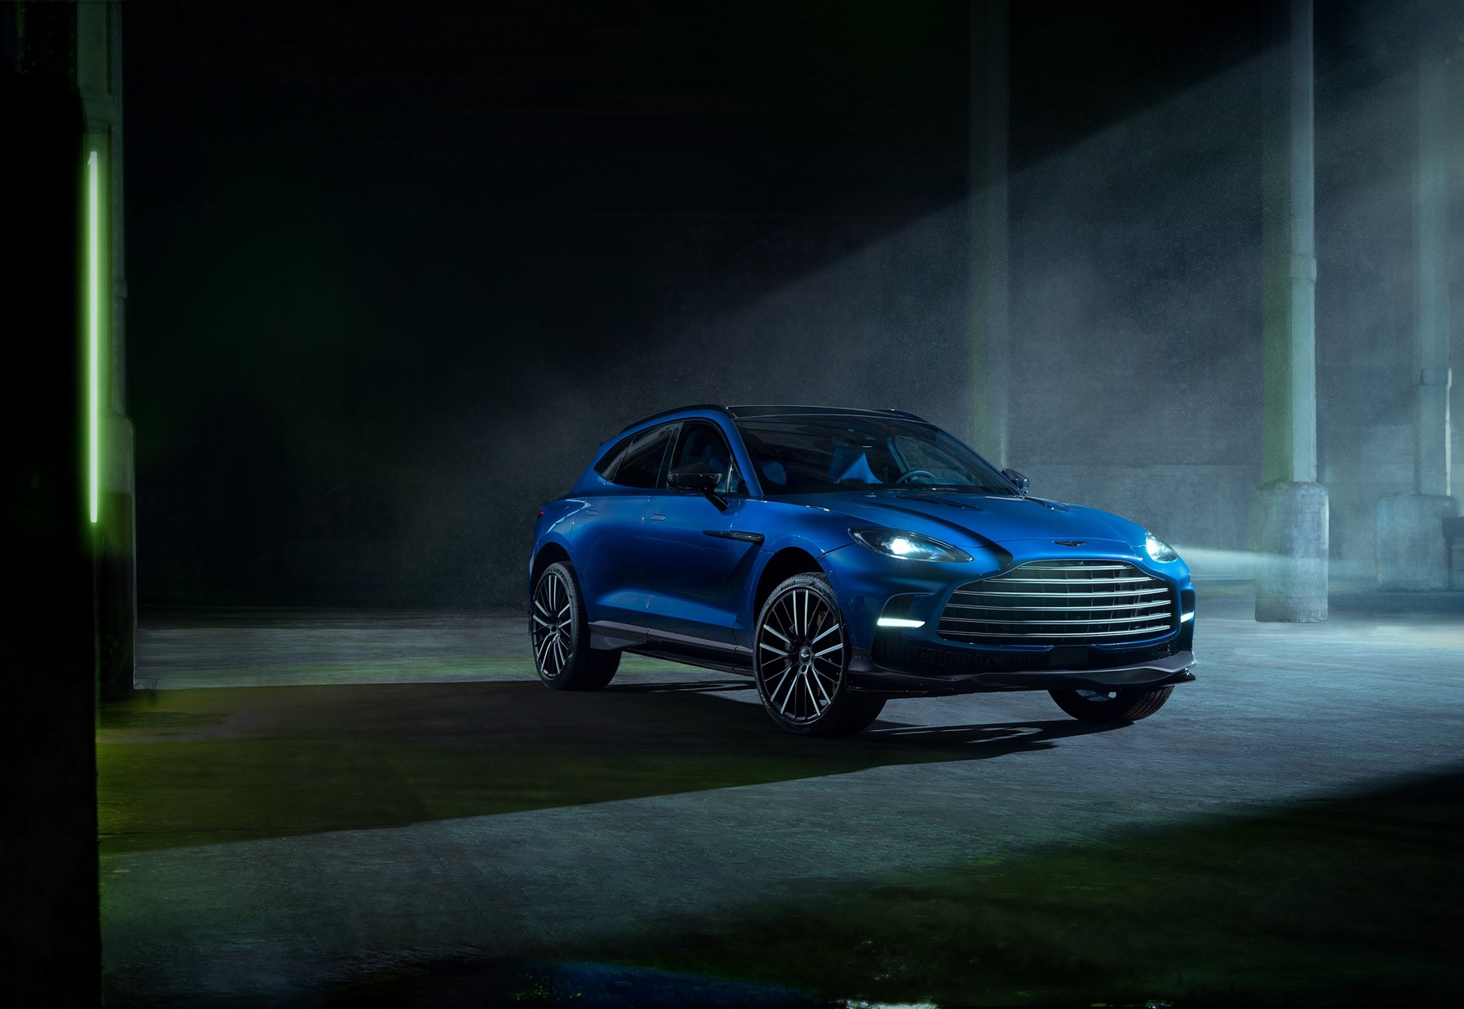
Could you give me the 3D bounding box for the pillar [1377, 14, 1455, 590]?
[{"bbox_3d":[11.110,-3.278,34.050,1.050,9.325,0.950,0,-1,0],"label":"pillar"}]

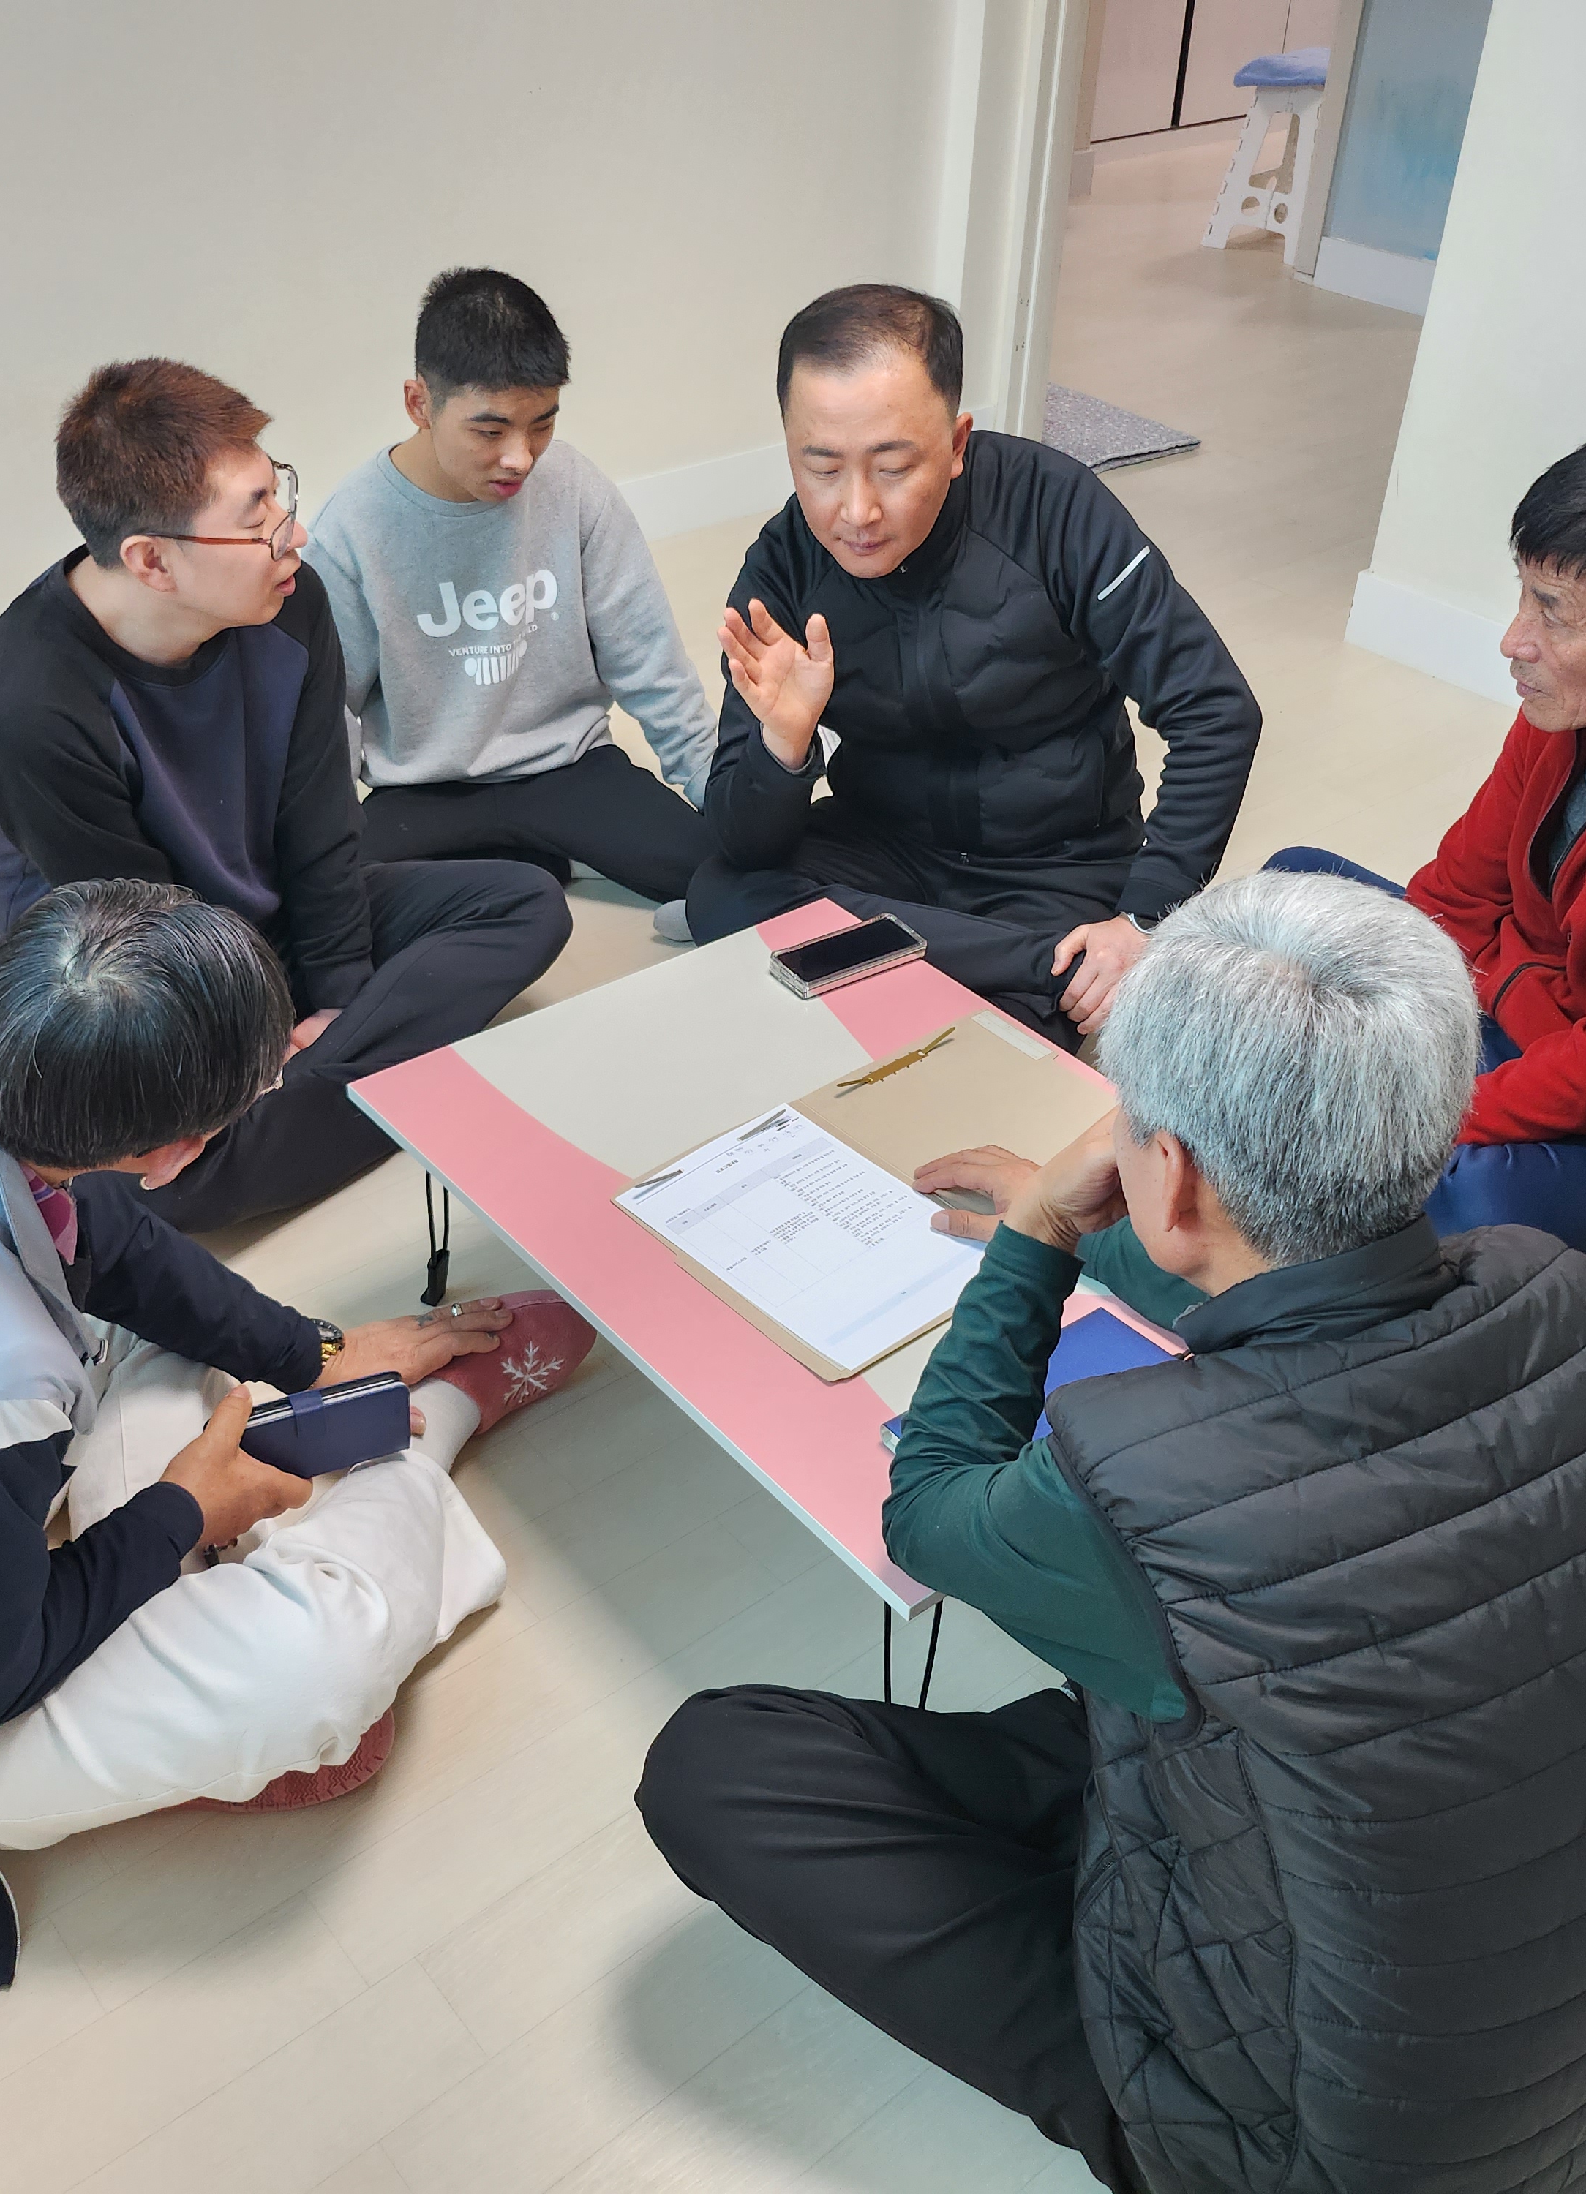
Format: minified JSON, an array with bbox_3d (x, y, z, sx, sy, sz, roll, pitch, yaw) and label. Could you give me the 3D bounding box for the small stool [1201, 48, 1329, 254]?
[{"bbox_3d":[1.388,-2.672,5.782,0.310,0.480,0.300,14,37,14],"label":"small stool"}]

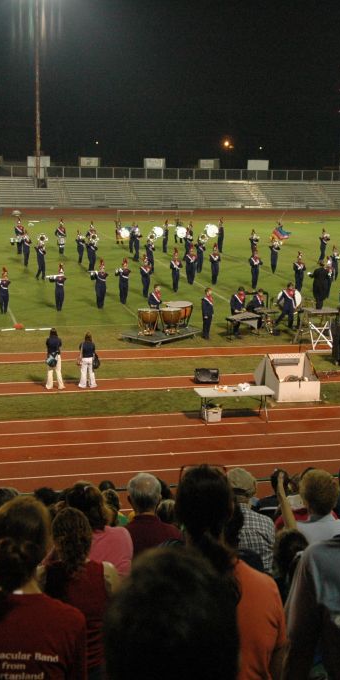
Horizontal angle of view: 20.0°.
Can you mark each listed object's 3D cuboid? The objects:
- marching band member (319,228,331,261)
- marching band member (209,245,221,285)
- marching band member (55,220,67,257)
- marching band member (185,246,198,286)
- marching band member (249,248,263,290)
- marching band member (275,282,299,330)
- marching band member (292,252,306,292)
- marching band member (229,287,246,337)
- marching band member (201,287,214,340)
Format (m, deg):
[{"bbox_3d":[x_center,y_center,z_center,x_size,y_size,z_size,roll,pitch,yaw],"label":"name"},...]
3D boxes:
[{"bbox_3d":[8.510,-5.196,53.394,0.500,1.860,0.530,-5,13,-30],"label":"marching band member"},{"bbox_3d":[2.071,-3.494,44.517,0.520,1.881,0.420,-1,12,-15],"label":"marching band member"},{"bbox_3d":[-6.090,-5.780,53.848,0.620,2.032,0.600,-1,11,-12],"label":"marching band member"},{"bbox_3d":[0.991,-3.460,44.540,0.550,1.844,0.450,-1,12,-14],"label":"marching band member"},{"bbox_3d":[3.892,-3.228,43.620,0.560,1.855,0.480,0,11,-8],"label":"marching band member"},{"bbox_3d":[4.249,-1.238,35.231,0.740,1.774,0.550,-1,12,-14],"label":"marching band member"},{"bbox_3d":[5.830,-3.048,43.245,0.560,1.786,0.480,0,11,-8],"label":"marching band member"},{"bbox_3d":[2.362,-0.993,33.684,0.540,1.745,0.450,-4,14,-26],"label":"marching band member"},{"bbox_3d":[1.292,-0.908,33.289,0.380,1.749,0.500,9,14,34],"label":"marching band member"}]

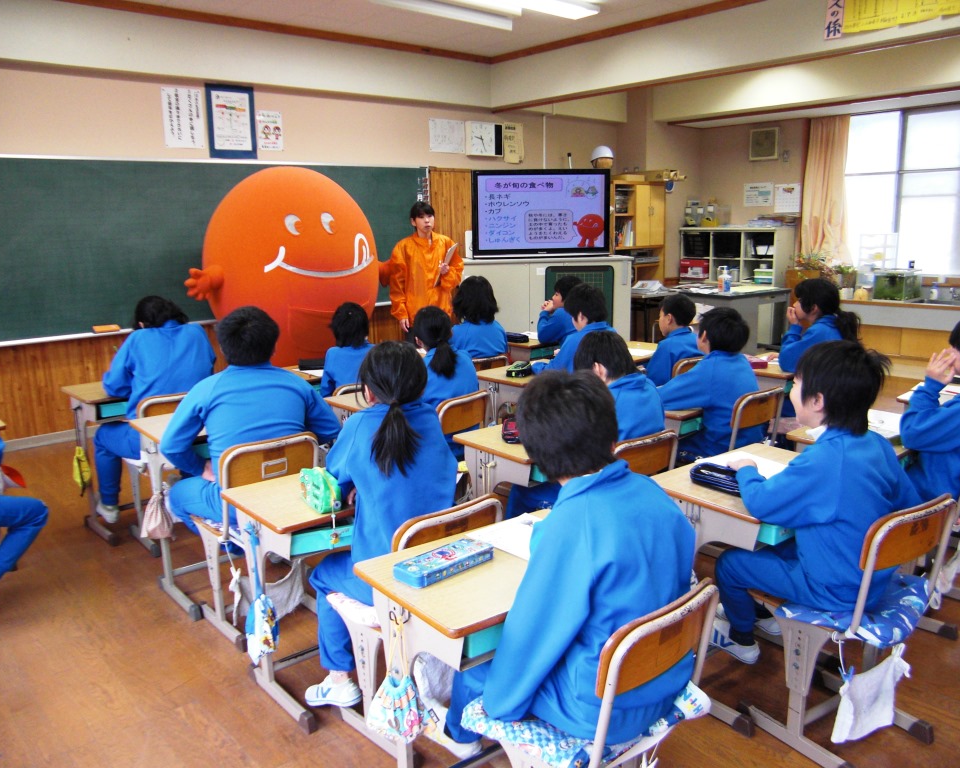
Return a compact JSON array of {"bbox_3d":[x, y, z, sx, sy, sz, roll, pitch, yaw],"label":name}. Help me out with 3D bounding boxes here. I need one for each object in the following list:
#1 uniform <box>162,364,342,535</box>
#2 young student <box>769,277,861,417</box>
[{"bbox_3d":[-0.887,0.318,3.306,0.705,0.866,0.564,-9,13,-32],"label":"uniform"},{"bbox_3d":[1.748,0.058,4.070,0.430,1.120,0.570,-10,15,-38],"label":"young student"}]

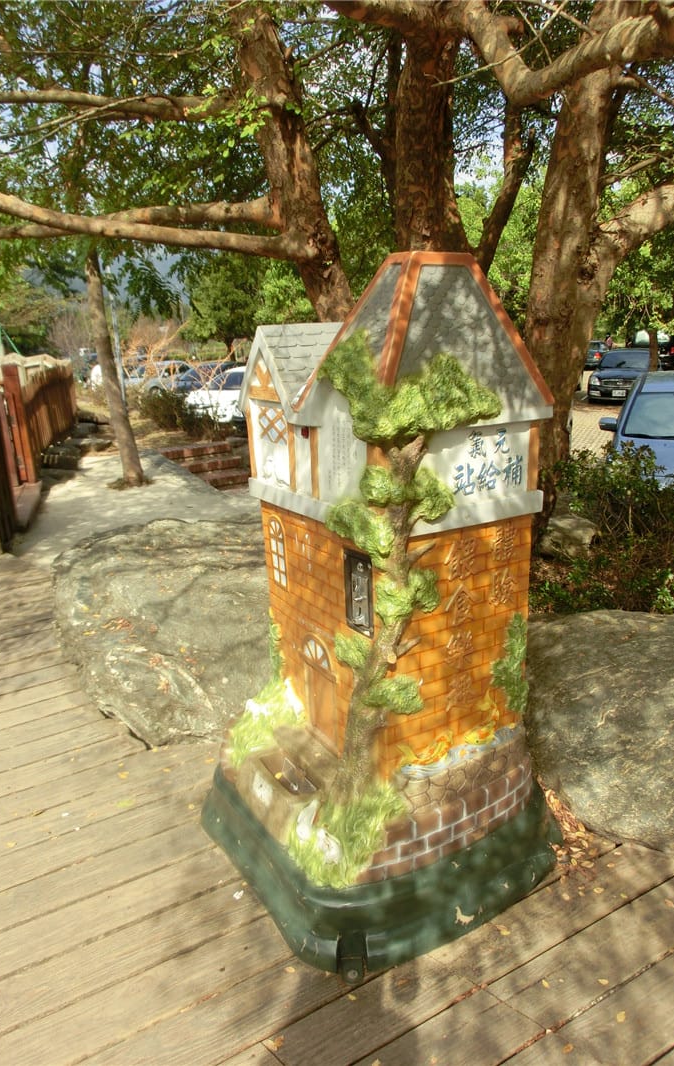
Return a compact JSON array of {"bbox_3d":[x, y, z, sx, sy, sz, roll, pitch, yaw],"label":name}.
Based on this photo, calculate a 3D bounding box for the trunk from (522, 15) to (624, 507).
[{"bbox_3d":[1.448,-1.462,4.595,0.410,3.084,0.400,1,16,-1],"label":"trunk"}]

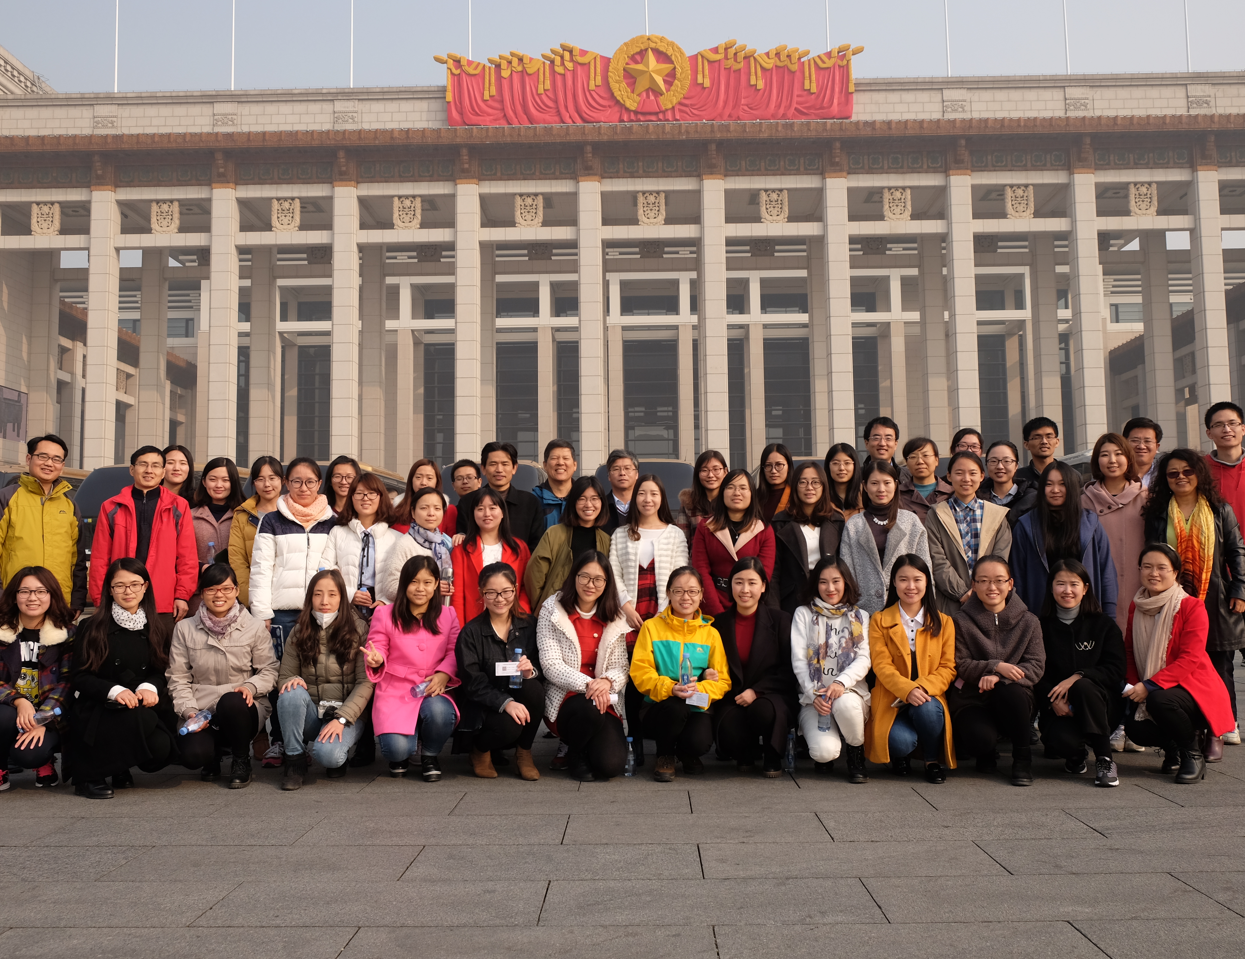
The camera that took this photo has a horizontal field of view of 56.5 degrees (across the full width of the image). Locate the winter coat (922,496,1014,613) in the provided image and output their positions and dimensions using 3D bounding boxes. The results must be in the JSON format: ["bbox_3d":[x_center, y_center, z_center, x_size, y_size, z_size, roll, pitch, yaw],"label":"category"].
[{"bbox_3d":[1.801,0.503,6.030,0.460,0.800,0.330,-1,-5,7],"label":"winter coat"}]

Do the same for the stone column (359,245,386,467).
[{"bbox_3d":[-17.909,-5.587,83.704,1.520,25.300,1.520,-1,-5,1],"label":"stone column"}]

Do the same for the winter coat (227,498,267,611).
[{"bbox_3d":[-1.993,0.444,6.450,0.430,0.750,0.290,0,-5,-9],"label":"winter coat"}]

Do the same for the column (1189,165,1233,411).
[{"bbox_3d":[42.479,-8.855,83.501,1.720,27.325,1.720,-1,-4,1],"label":"column"}]

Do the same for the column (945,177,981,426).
[{"bbox_3d":[22.216,-7.206,75.345,1.520,26.000,1.520,-1,-5,1],"label":"column"}]

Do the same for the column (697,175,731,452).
[{"bbox_3d":[7.000,-8.338,85.695,1.600,28.790,1.600,-1,-5,1],"label":"column"}]

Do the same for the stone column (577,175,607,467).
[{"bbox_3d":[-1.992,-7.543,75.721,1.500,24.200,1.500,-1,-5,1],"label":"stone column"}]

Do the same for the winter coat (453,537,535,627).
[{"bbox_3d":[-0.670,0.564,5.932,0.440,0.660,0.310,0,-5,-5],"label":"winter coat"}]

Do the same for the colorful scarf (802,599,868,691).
[{"bbox_3d":[1.024,0.810,5.600,0.320,0.480,0.240,-1,-5,0],"label":"colorful scarf"}]

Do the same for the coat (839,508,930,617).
[{"bbox_3d":[1.415,0.515,6.250,0.500,0.720,0.340,-2,-4,12],"label":"coat"}]

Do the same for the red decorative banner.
[{"bbox_3d":[1.718,-26.388,76.686,28.000,6.080,1.000,-1,-5,1],"label":"red decorative banner"}]

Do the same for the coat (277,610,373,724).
[{"bbox_3d":[-1.439,0.908,5.620,0.440,0.530,0.410,0,-5,-6],"label":"coat"}]

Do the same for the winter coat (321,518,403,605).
[{"bbox_3d":[-1.347,0.425,6.001,0.440,0.520,0.310,0,-5,-8],"label":"winter coat"}]

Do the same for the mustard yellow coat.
[{"bbox_3d":[1.376,0.980,5.520,0.410,0.740,0.450,-1,-5,6],"label":"mustard yellow coat"}]

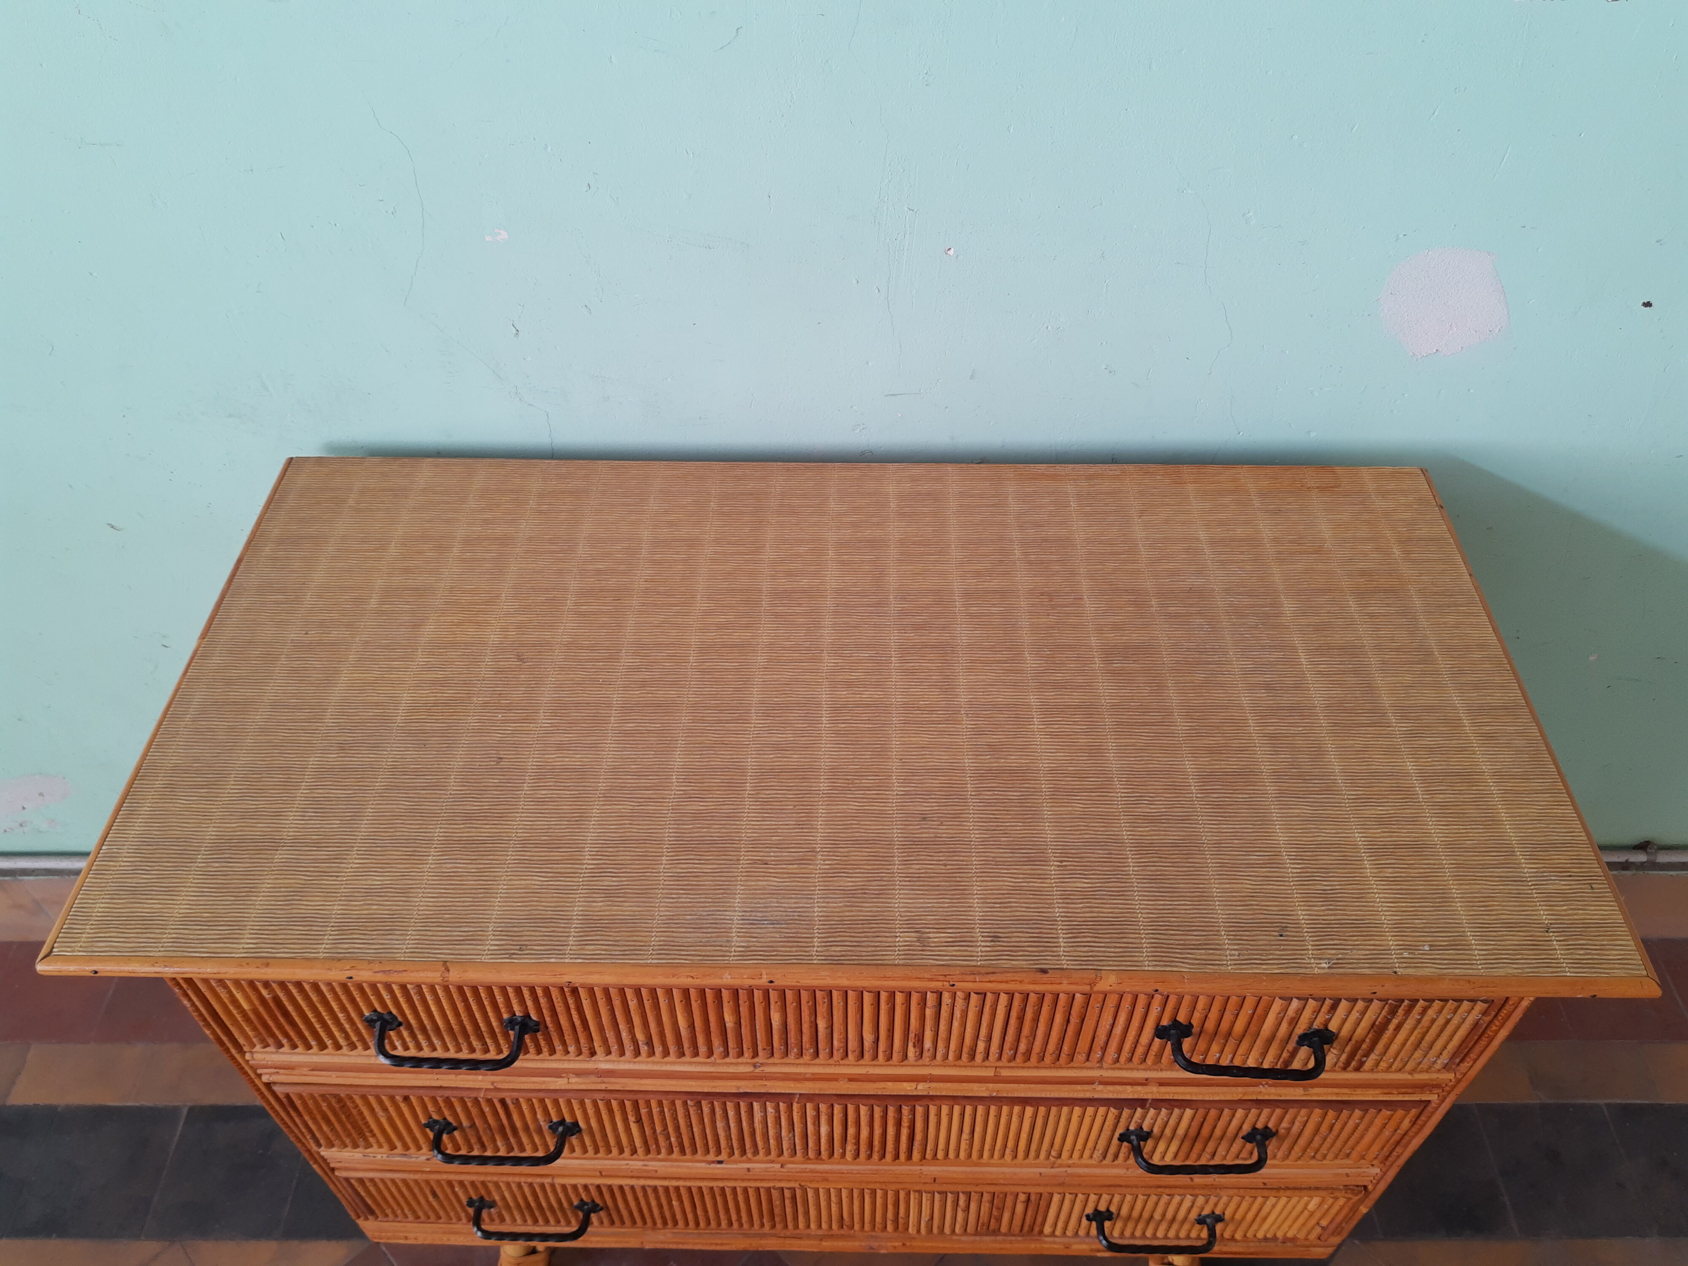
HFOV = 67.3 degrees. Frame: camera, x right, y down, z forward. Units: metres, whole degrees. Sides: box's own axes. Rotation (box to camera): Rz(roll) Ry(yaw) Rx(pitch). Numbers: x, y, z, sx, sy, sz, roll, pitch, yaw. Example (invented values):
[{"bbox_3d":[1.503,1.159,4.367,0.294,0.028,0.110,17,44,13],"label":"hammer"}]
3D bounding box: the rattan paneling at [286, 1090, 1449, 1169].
[{"bbox_3d":[0.002,0.428,1.103,0.949,0.121,0.021,1,47,1],"label":"rattan paneling"}]

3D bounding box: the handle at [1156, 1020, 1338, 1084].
[{"bbox_3d":[0.302,0.314,0.945,0.135,0.034,0.033,1,47,1],"label":"handle"}]

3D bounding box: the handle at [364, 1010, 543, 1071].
[{"bbox_3d":[-0.299,0.310,0.956,0.135,0.034,0.033,1,47,1],"label":"handle"}]

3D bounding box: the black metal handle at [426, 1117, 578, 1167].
[{"bbox_3d":[-0.299,0.444,1.098,0.135,0.034,0.033,1,47,1],"label":"black metal handle"}]

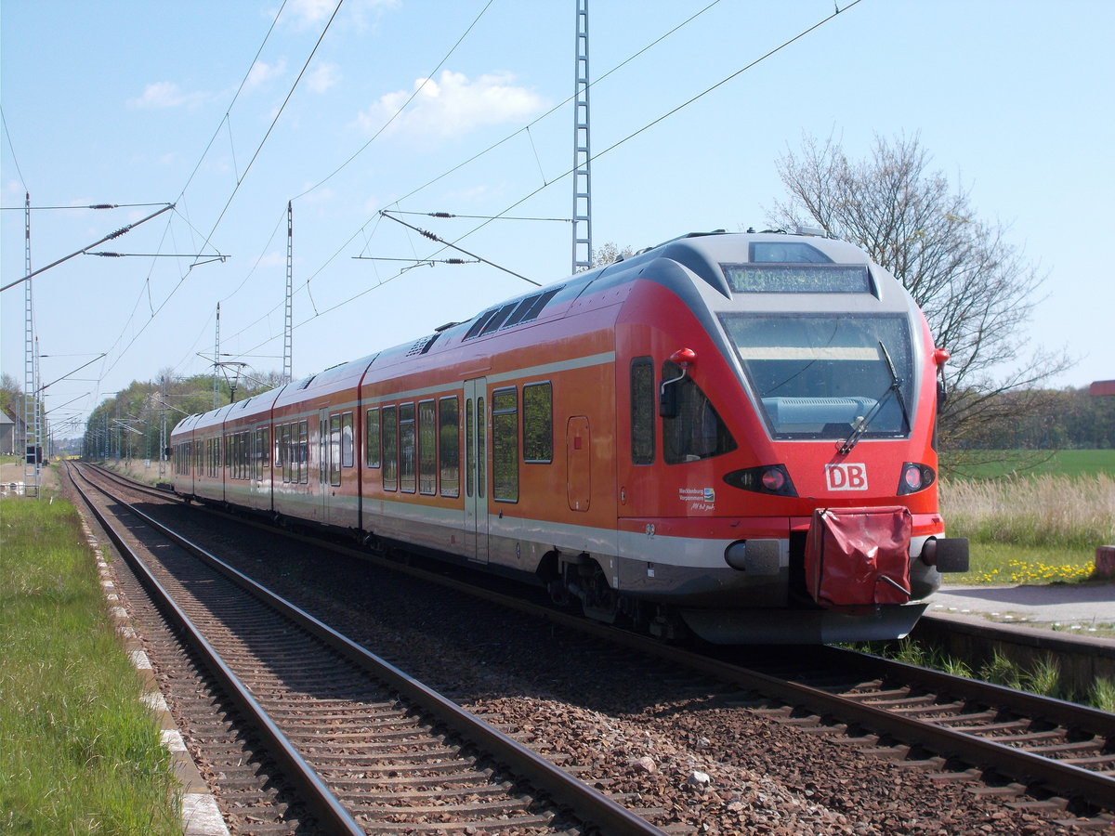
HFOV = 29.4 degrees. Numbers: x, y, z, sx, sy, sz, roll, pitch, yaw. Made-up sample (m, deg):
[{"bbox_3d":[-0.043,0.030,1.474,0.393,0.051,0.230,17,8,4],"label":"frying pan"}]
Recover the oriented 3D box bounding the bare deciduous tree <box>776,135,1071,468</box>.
[{"bbox_3d":[8.700,-2.250,53.000,8.500,9.800,8.200,0,-1,0],"label":"bare deciduous tree"}]

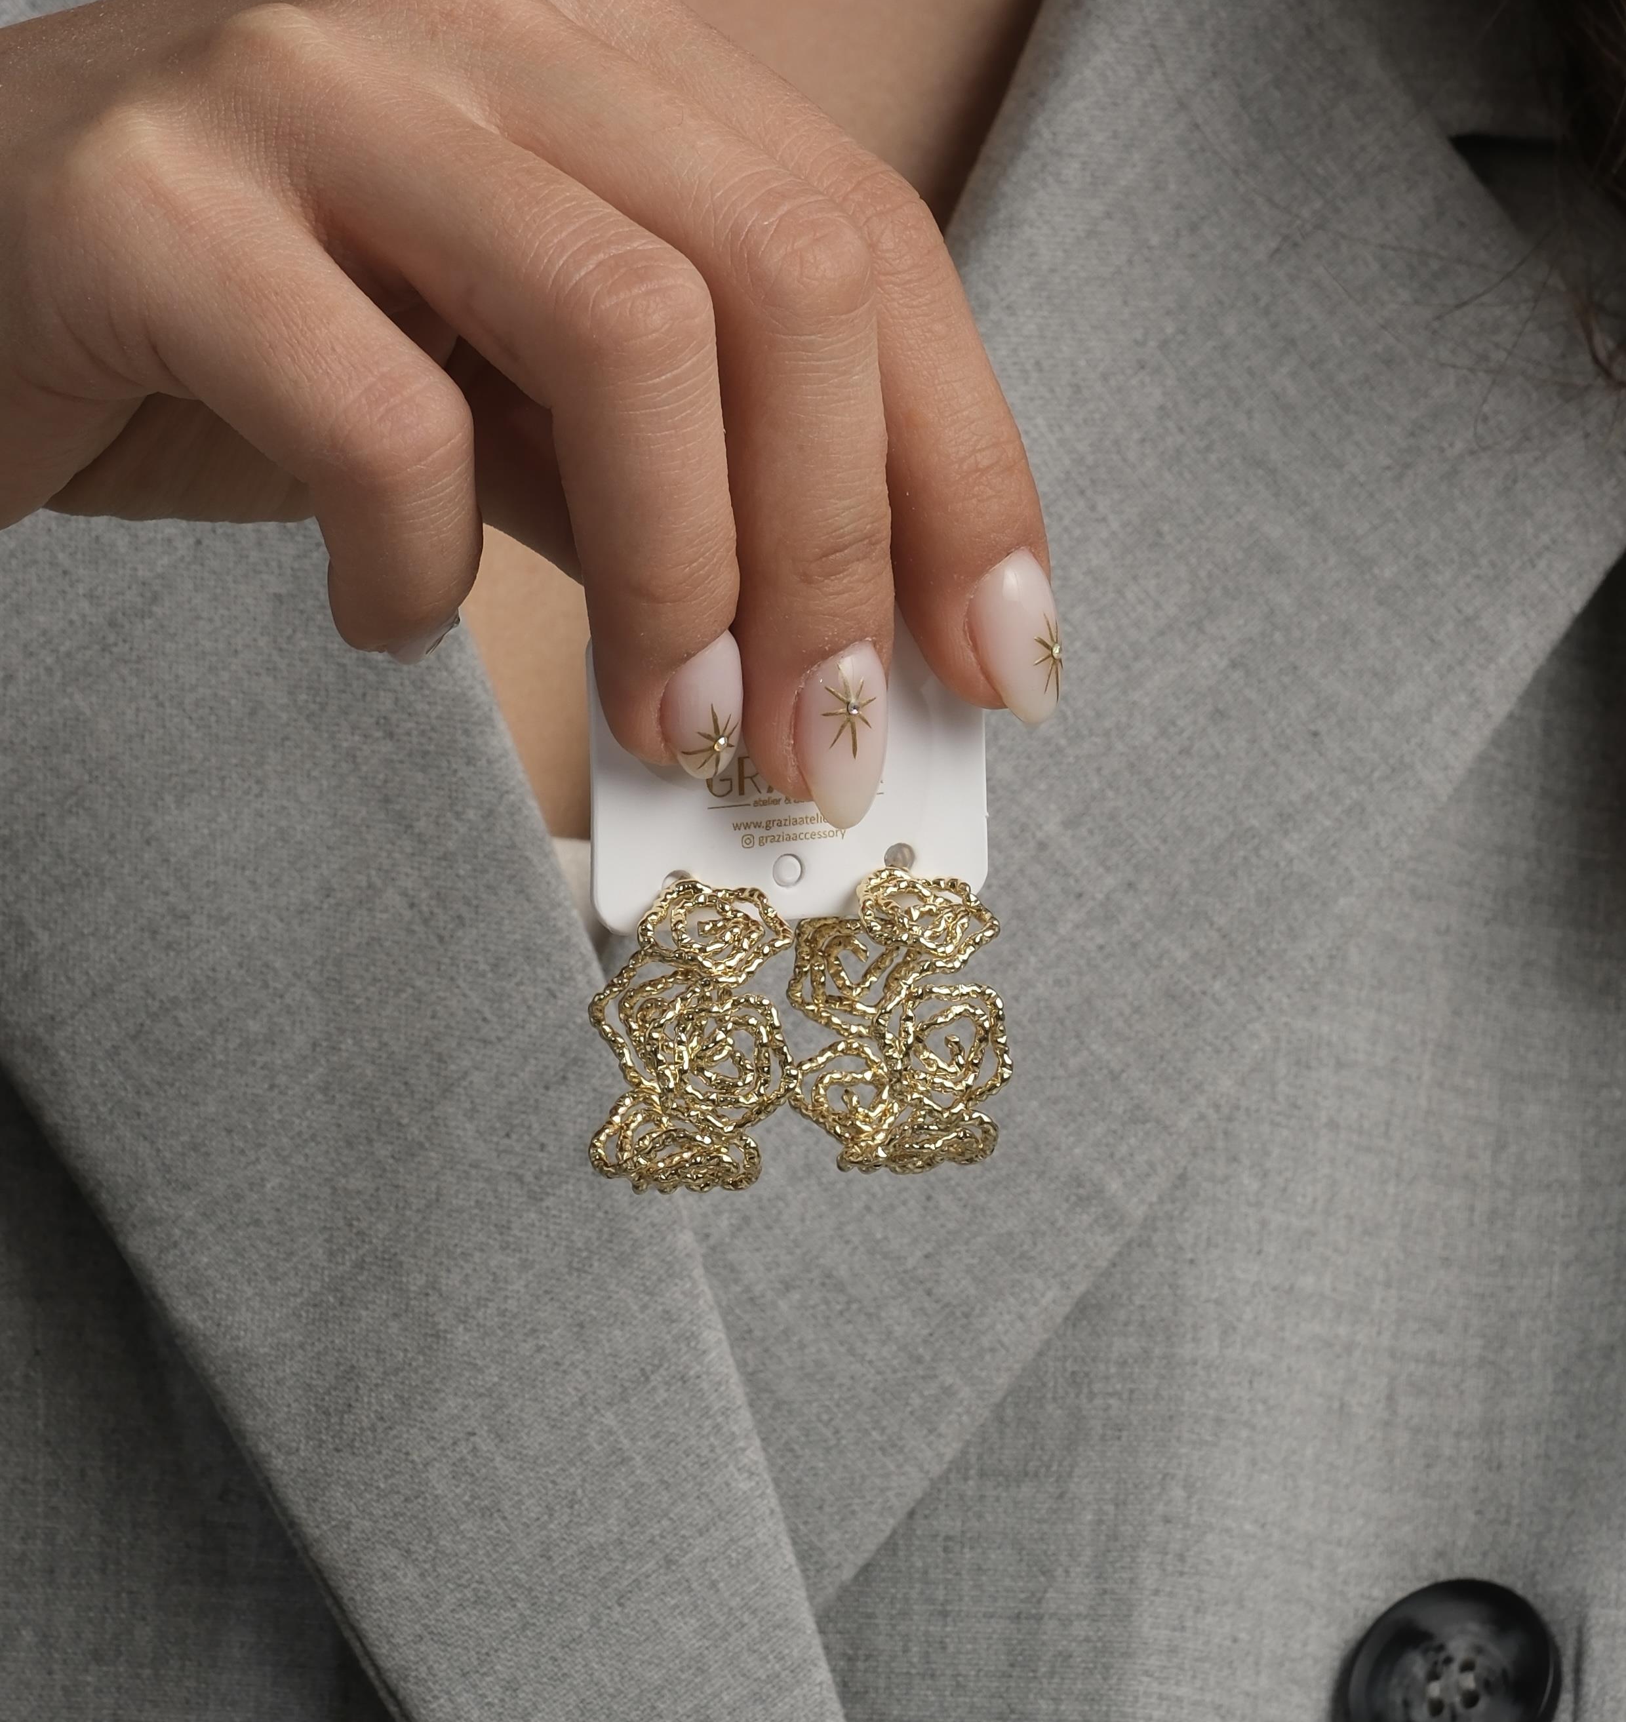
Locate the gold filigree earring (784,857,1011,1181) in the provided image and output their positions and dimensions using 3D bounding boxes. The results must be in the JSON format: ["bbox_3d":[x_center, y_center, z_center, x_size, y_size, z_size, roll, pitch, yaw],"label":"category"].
[{"bbox_3d":[0.009,0.017,0.870,0.022,0.033,0.024,2,0,0],"label":"gold filigree earring"}]

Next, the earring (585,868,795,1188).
[{"bbox_3d":[-0.013,0.018,0.870,0.021,0.034,0.024,7,0,-5],"label":"earring"}]

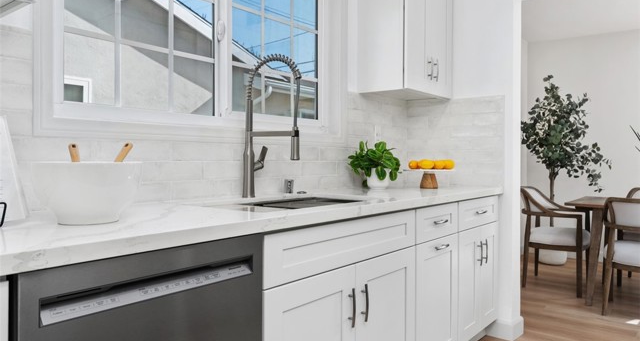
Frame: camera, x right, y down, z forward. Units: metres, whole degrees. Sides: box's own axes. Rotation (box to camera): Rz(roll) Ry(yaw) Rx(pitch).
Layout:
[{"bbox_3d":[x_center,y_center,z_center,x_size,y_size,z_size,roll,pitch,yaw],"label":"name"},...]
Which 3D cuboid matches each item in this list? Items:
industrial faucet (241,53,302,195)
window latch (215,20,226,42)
[{"bbox_3d":[-0.198,-0.182,2.005,0.270,0.605,0.120,0,1,14],"label":"industrial faucet"},{"bbox_3d":[-0.434,-0.609,2.021,0.020,0.094,0.033,1,1,39],"label":"window latch"}]

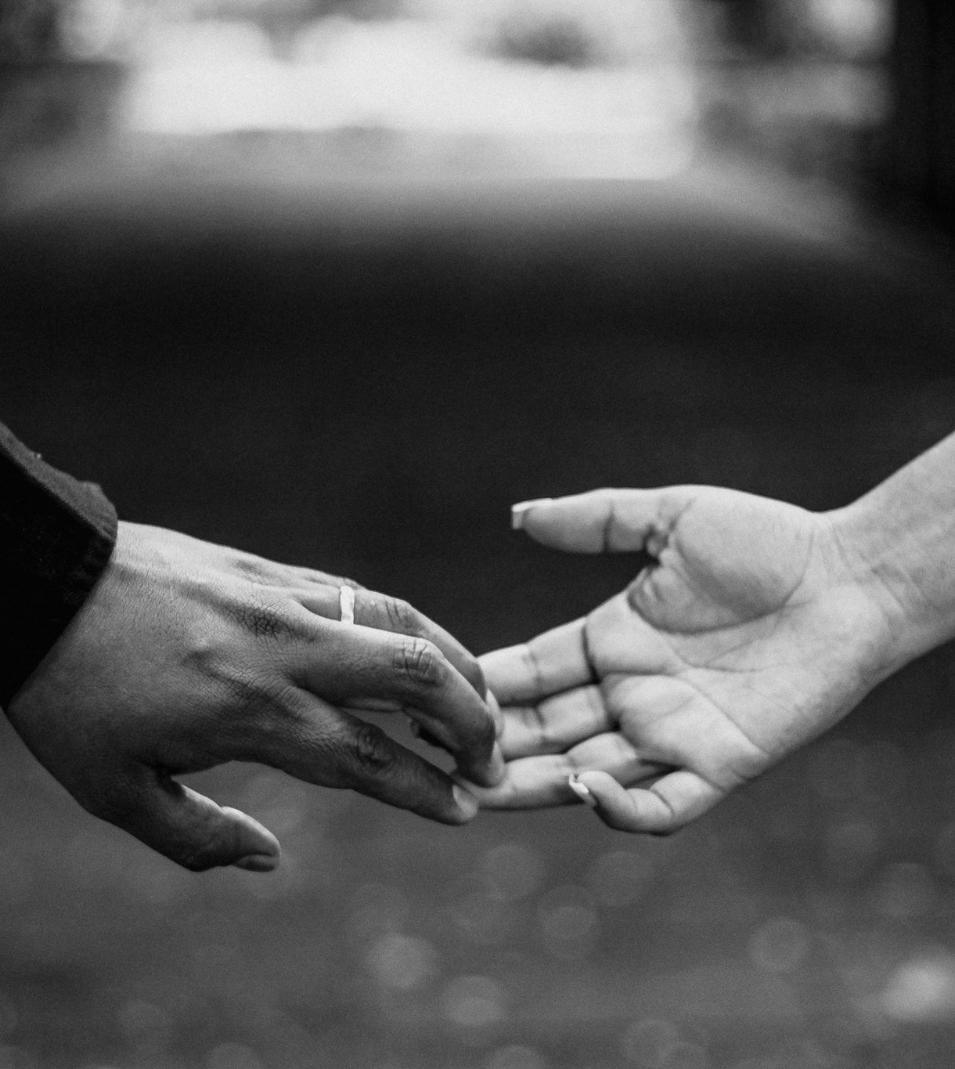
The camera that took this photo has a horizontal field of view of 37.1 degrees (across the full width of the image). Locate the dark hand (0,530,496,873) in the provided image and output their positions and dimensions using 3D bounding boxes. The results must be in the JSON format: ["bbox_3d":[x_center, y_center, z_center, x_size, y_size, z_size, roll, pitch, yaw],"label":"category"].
[{"bbox_3d":[-0.081,0.060,0.520,0.172,0.075,0.100,19,40,0],"label":"dark hand"}]

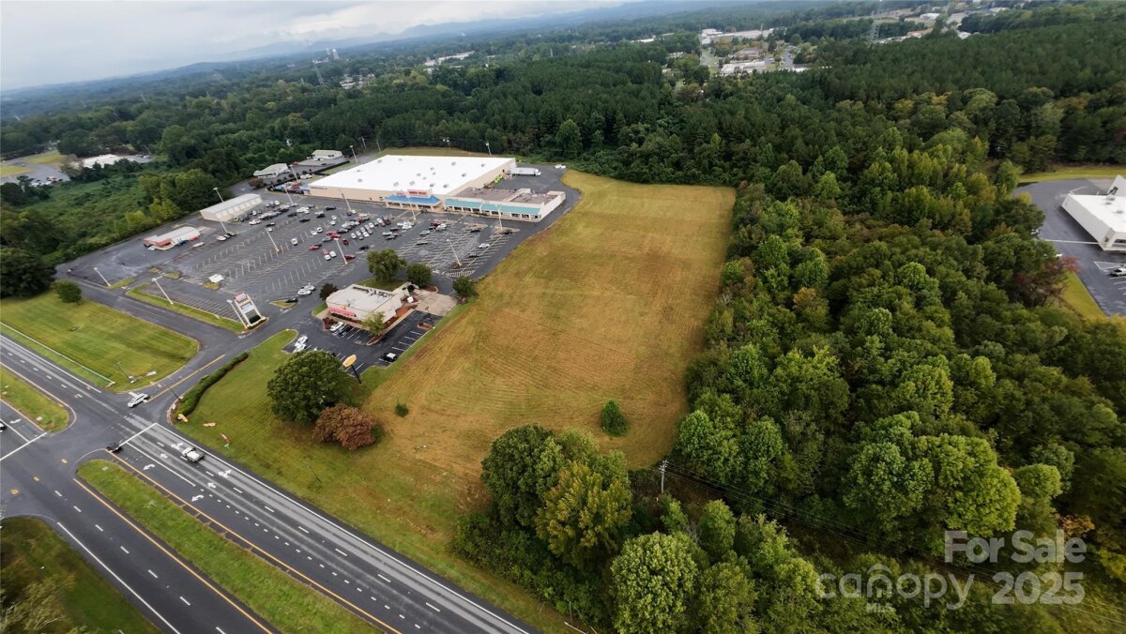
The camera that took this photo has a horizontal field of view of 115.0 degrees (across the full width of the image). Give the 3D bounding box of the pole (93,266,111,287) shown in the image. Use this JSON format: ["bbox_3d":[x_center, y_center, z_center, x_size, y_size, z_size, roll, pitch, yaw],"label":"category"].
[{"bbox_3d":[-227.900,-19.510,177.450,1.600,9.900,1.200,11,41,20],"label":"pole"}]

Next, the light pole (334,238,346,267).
[{"bbox_3d":[-109.430,-32.280,176.900,2.000,12.600,1.200,11,41,20],"label":"light pole"}]

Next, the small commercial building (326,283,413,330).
[{"bbox_3d":[-79.150,-7.220,147.480,25.000,6.200,20.000,11,41,20],"label":"small commercial building"}]

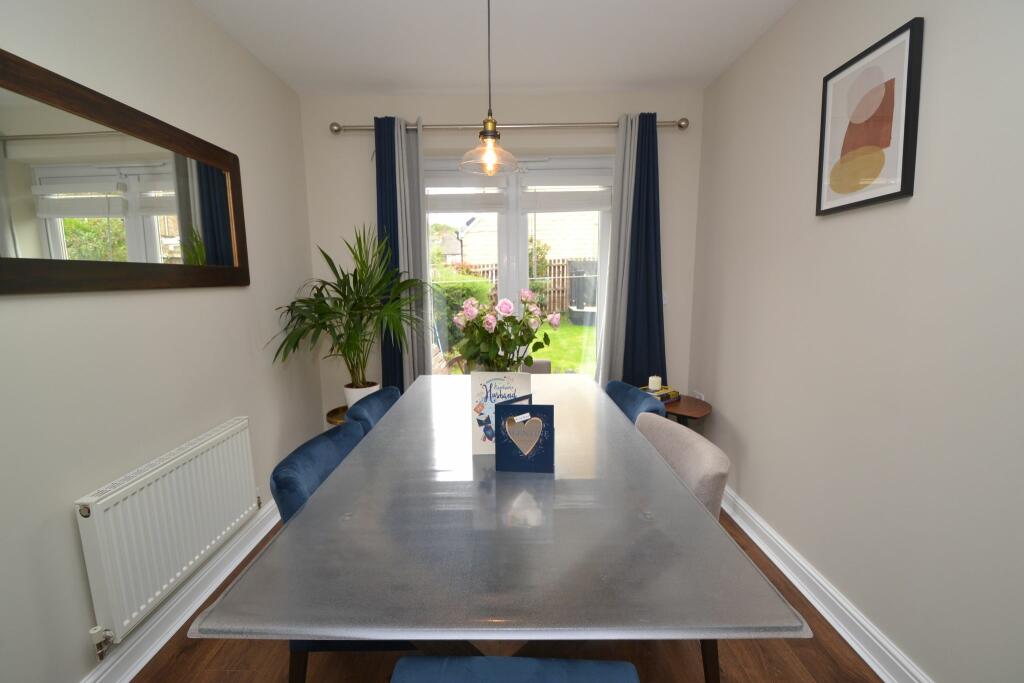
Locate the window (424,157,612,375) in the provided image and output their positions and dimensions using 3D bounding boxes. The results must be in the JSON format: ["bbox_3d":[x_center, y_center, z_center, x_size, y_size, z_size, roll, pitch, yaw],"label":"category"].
[{"bbox_3d":[0.011,-0.183,2.964,1.460,2.080,0.090,-1,8,0],"label":"window"}]

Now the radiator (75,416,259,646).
[{"bbox_3d":[-1.205,0.623,1.592,0.070,0.450,0.730,-1,8,0],"label":"radiator"}]

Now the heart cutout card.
[{"bbox_3d":[0.041,0.265,1.236,0.160,0.193,0.100,0,8,6],"label":"heart cutout card"}]

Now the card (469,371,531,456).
[{"bbox_3d":[-0.035,0.219,1.324,0.180,0.260,0.060,-1,8,0],"label":"card"}]

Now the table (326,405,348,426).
[{"bbox_3d":[-0.866,0.690,2.506,0.400,0.540,0.400,-1,8,0],"label":"table"}]

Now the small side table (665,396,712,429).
[{"bbox_3d":[0.929,0.655,2.507,0.460,0.570,0.460,-1,8,0],"label":"small side table"}]

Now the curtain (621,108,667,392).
[{"bbox_3d":[0.877,-0.251,2.720,0.350,2.260,0.140,-1,8,0],"label":"curtain"}]

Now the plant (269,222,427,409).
[{"bbox_3d":[-0.849,-0.096,2.383,0.730,1.060,0.680,-1,8,0],"label":"plant"}]

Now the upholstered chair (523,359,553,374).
[{"bbox_3d":[-0.011,0.560,2.364,0.500,0.820,0.570,-1,8,0],"label":"upholstered chair"}]

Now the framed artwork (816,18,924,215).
[{"bbox_3d":[1.168,-0.707,1.433,0.027,0.500,0.365,-1,8,0],"label":"framed artwork"}]

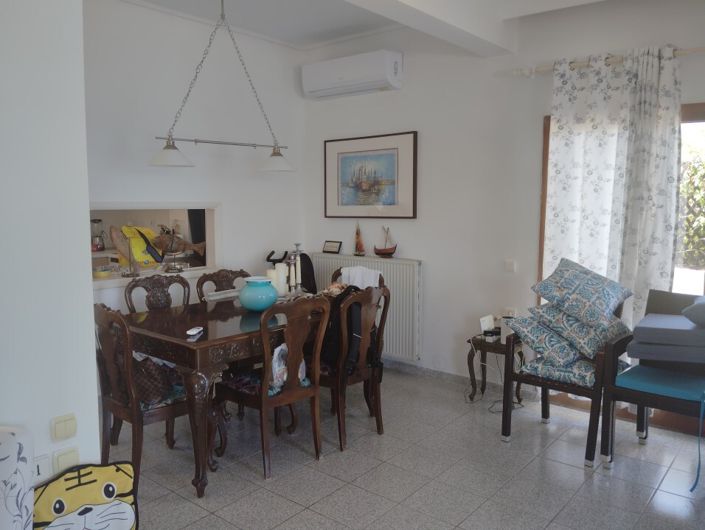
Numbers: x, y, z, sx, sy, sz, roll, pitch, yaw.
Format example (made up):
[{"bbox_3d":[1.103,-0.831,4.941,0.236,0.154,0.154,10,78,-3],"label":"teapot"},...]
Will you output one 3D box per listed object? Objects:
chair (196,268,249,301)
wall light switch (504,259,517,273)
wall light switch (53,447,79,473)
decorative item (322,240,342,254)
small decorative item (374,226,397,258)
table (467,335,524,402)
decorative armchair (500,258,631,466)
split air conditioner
[{"bbox_3d":[-0.801,0.555,4.282,0.550,1.010,0.500,6,9,44],"label":"chair"},{"bbox_3d":[1.242,0.005,4.496,0.085,0.100,0.020,5,8,39],"label":"wall light switch"},{"bbox_3d":[-0.944,0.647,1.880,0.012,0.081,0.081,5,7,39],"label":"wall light switch"},{"bbox_3d":[-0.179,-0.169,5.717,0.210,0.125,0.020,5,-14,39],"label":"decorative item"},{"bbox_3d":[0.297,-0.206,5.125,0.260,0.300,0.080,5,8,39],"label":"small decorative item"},{"bbox_3d":[1.081,0.824,4.342,0.360,0.470,0.310,5,8,39],"label":"table"},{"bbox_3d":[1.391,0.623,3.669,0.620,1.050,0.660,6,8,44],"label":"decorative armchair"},{"bbox_3d":[-0.021,-1.758,5.365,1.030,0.320,0.230,5,7,39],"label":"split air conditioner"}]

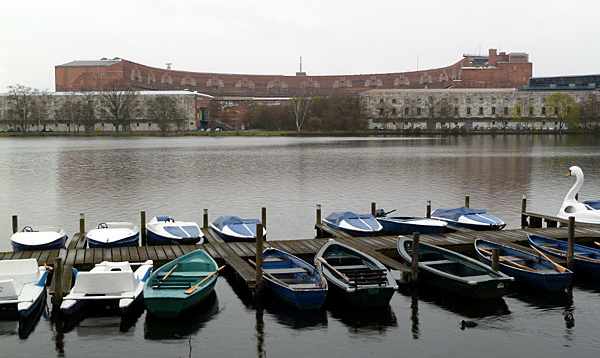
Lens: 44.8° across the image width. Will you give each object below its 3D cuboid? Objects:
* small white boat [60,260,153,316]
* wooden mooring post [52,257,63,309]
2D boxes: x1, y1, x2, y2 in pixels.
[{"bbox_3d":[-4.191,2.289,16.308,1.620,0.840,3.700,-1,4,-6],"label":"small white boat"},{"bbox_3d":[-5.043,2.180,15.226,0.160,1.080,0.160,0,4,0],"label":"wooden mooring post"}]

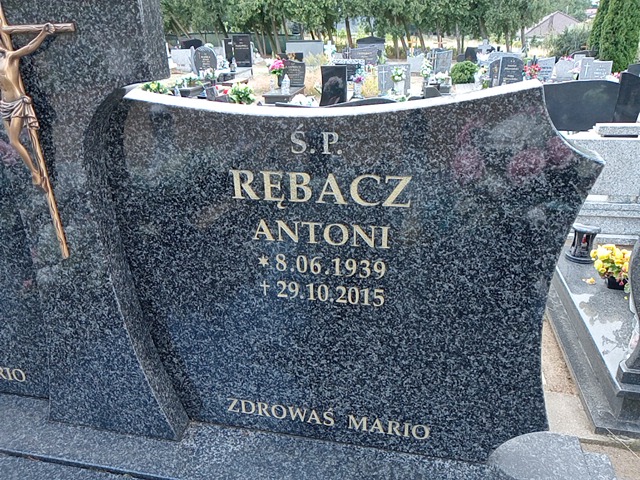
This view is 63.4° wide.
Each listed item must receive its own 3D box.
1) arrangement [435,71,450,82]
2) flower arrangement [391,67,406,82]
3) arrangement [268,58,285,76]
[{"bbox_3d":[2.460,-3.274,10.400,0.313,0.250,0.300,3,23,11],"label":"arrangement"},{"bbox_3d":[1.539,-3.217,10.080,0.290,0.266,0.270,2,23,10],"label":"flower arrangement"},{"bbox_3d":[-1.000,-3.964,11.900,0.382,0.394,0.340,3,23,11],"label":"arrangement"}]

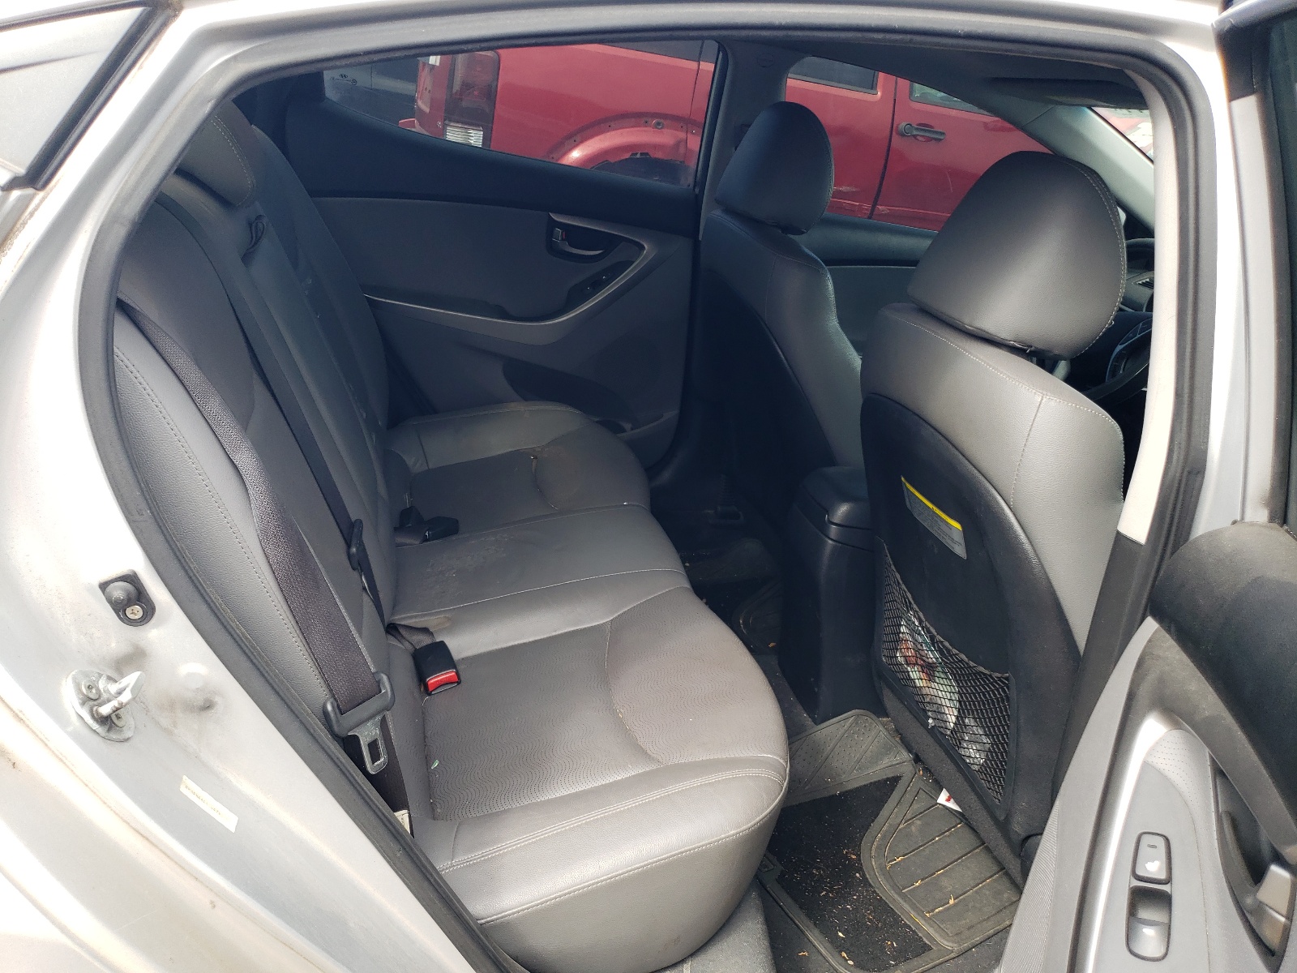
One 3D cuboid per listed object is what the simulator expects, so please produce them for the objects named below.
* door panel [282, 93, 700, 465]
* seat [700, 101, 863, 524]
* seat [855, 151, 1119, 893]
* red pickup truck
[{"bbox_3d":[-0.309,-0.360,1.958,0.810,0.670,0.130,2,24,-17],"label":"door panel"},{"bbox_3d":[0.498,-0.214,1.896,0.840,0.930,0.530,2,24,-17],"label":"seat"},{"bbox_3d":[0.675,0.077,1.273,0.840,0.930,0.530,2,24,-17],"label":"seat"},{"bbox_3d":[0.968,-1.734,5.227,4.700,1.780,1.870,-1,25,-23],"label":"red pickup truck"}]

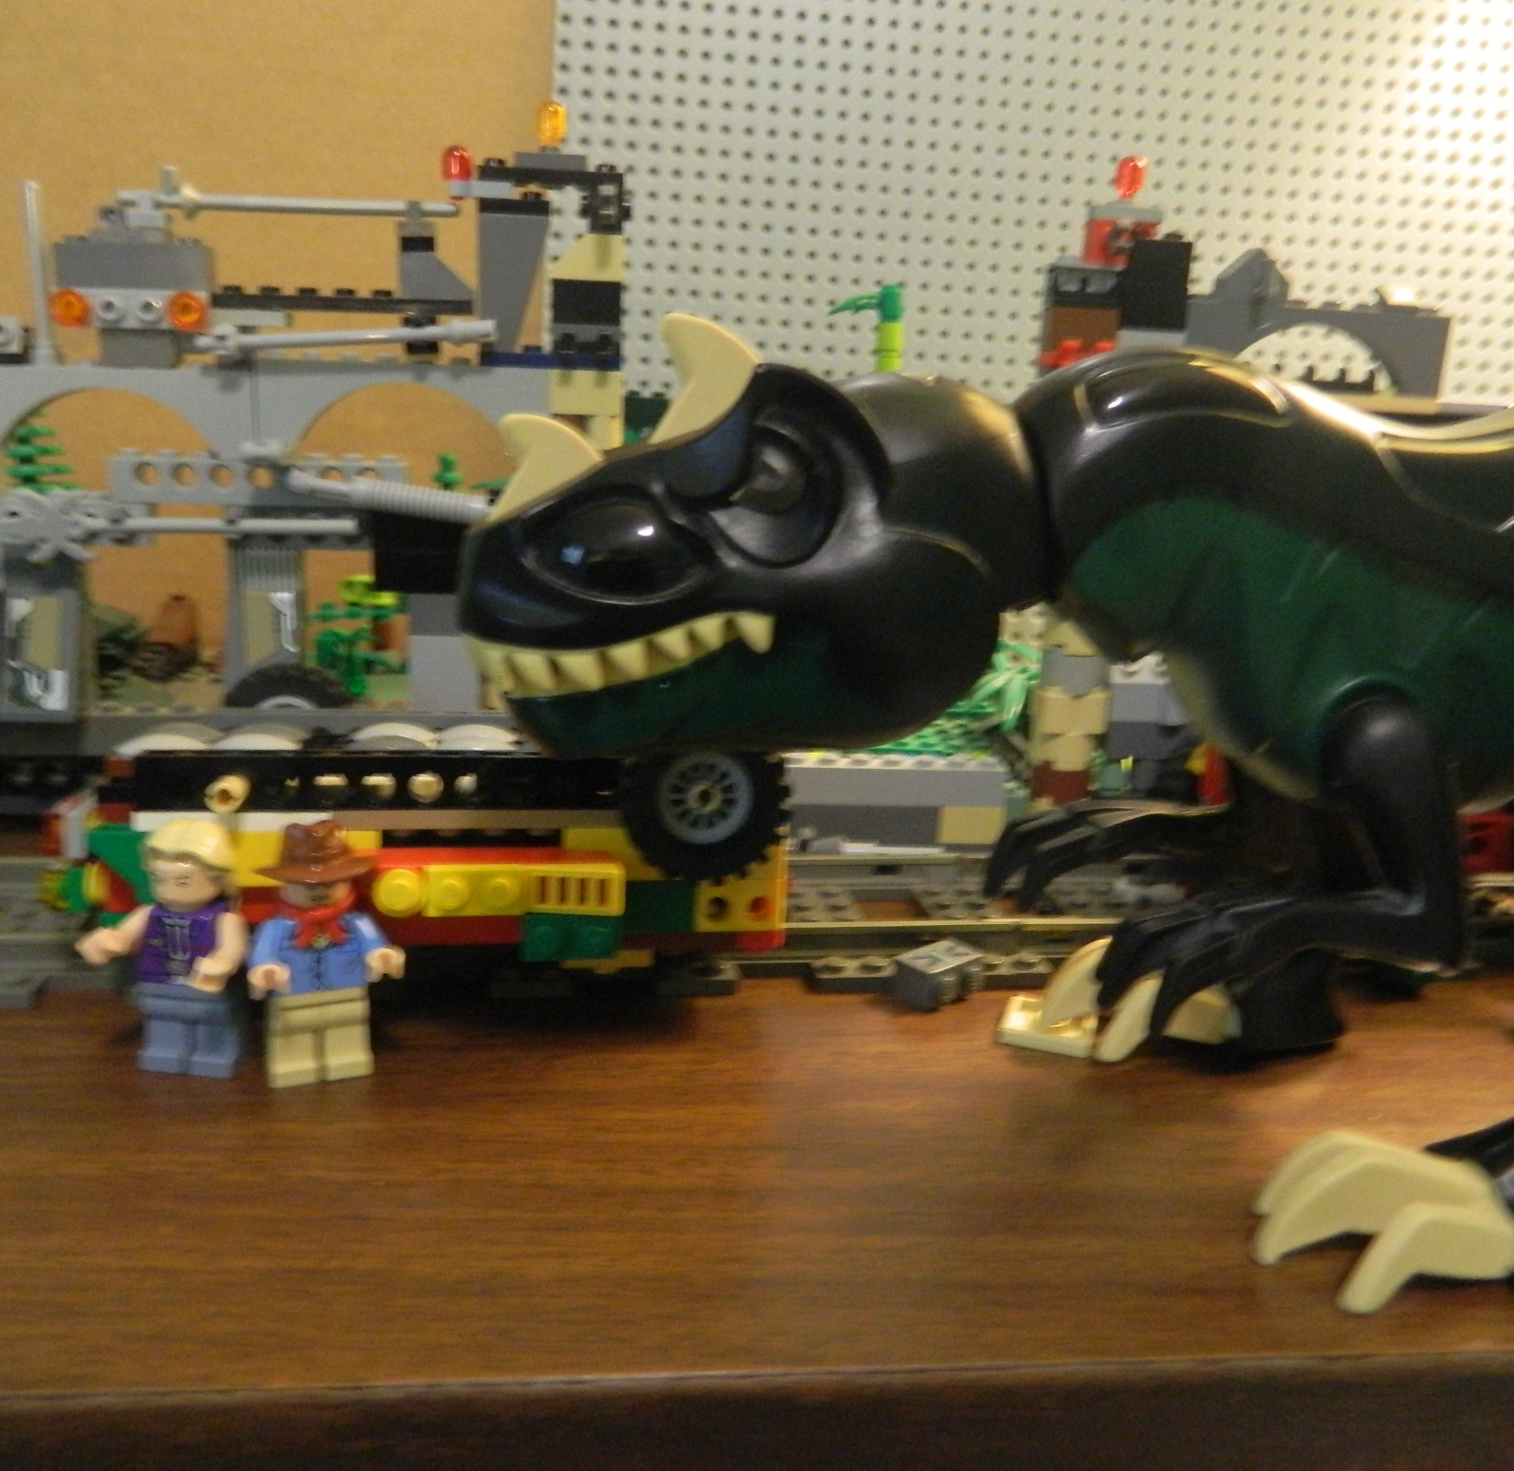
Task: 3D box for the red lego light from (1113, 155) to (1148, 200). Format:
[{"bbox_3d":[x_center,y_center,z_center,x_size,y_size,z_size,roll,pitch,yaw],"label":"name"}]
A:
[{"bbox_3d":[0.085,-0.127,0.324,0.006,0.010,0.006,5,15,-10],"label":"red lego light"}]

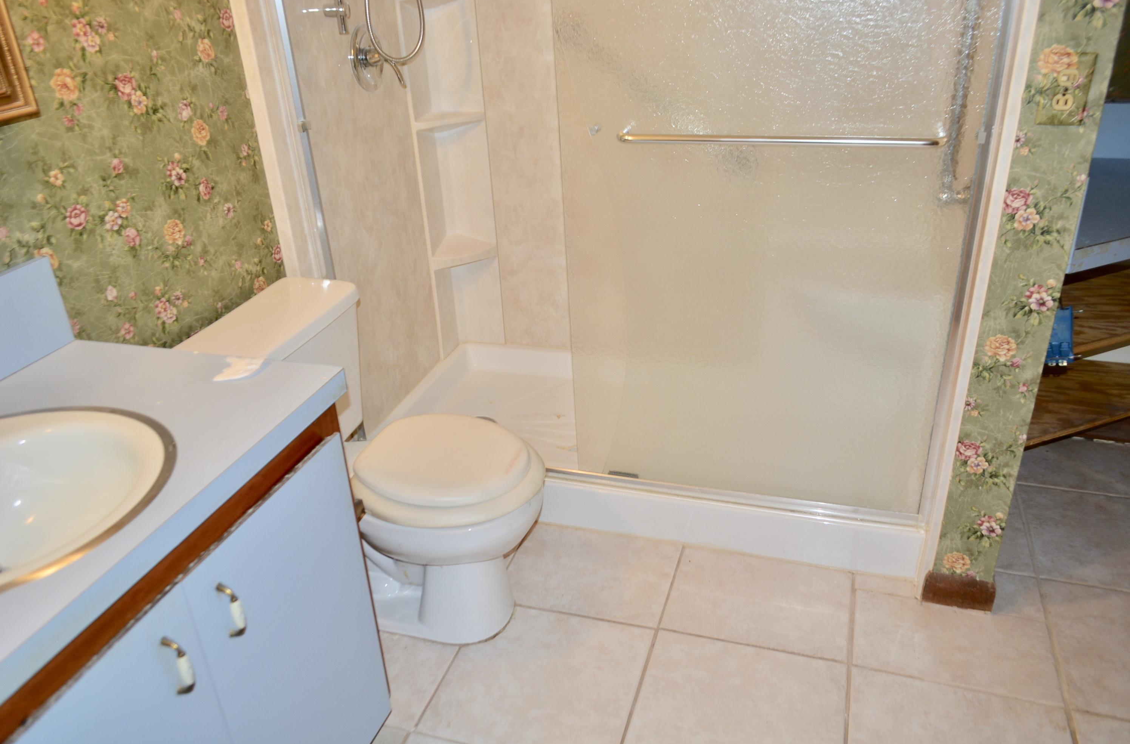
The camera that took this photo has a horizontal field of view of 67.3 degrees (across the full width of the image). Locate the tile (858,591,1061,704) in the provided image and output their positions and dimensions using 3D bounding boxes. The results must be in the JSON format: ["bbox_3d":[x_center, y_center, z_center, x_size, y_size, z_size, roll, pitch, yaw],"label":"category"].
[{"bbox_3d":[0.829,0.587,1.822,0.400,0.010,0.240,6,28,18],"label":"tile"}]

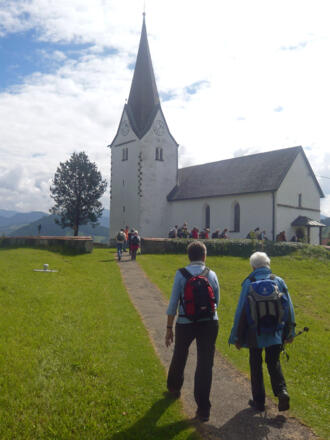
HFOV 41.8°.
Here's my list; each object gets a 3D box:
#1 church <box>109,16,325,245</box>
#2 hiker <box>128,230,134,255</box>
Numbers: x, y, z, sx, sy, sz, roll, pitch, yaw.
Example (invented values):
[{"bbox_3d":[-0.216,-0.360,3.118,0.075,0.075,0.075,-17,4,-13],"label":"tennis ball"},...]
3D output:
[{"bbox_3d":[5.144,-10.825,49.120,12.783,28.638,22.581,3,-3,-40],"label":"church"},{"bbox_3d":[-2.043,1.374,27.000,0.500,1.680,0.450,1,-3,-6],"label":"hiker"}]

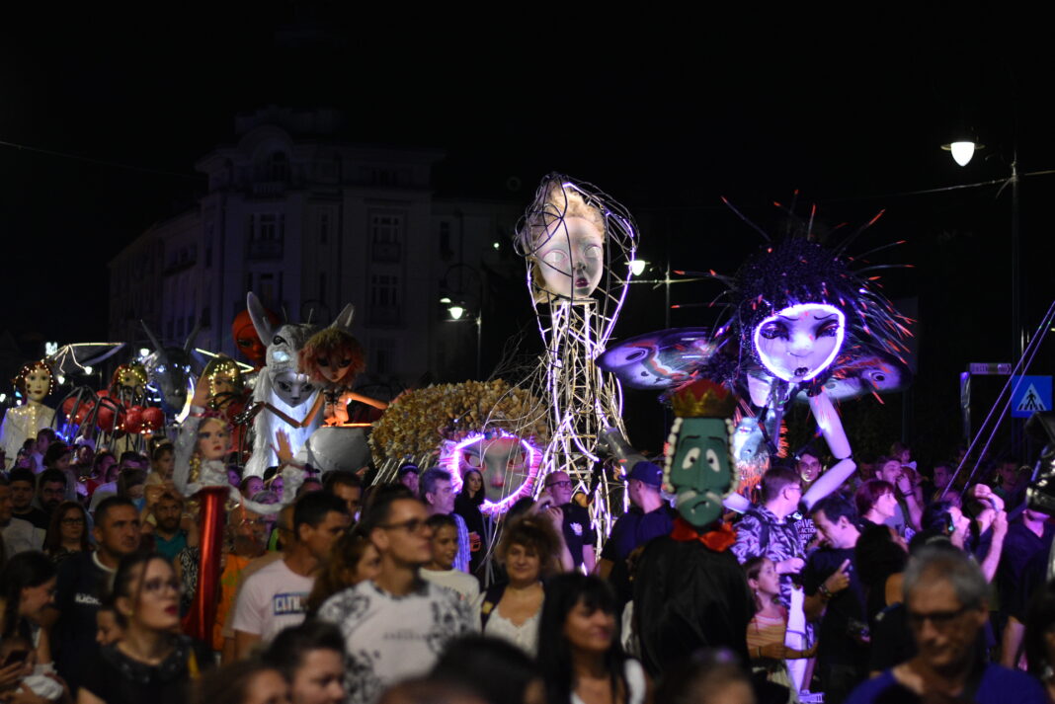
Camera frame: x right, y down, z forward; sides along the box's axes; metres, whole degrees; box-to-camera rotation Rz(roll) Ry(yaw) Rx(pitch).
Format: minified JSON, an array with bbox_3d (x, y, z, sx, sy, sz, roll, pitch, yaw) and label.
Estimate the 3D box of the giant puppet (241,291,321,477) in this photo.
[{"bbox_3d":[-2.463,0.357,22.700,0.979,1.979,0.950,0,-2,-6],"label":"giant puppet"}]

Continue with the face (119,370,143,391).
[{"bbox_3d":[-4.510,0.326,25.000,0.292,0.270,0.210,0,-2,-11],"label":"face"}]

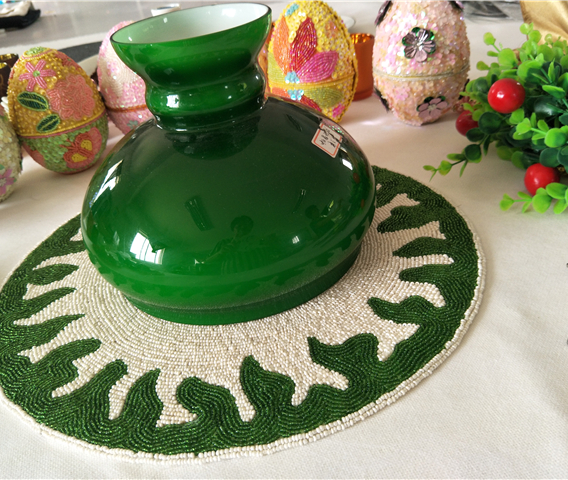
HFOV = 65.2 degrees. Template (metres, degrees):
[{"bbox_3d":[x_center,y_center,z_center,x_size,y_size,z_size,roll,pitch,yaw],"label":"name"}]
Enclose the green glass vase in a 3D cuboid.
[{"bbox_3d":[-0.047,-0.071,0.329,0.233,0.168,0.233,-9,35,0],"label":"green glass vase"}]

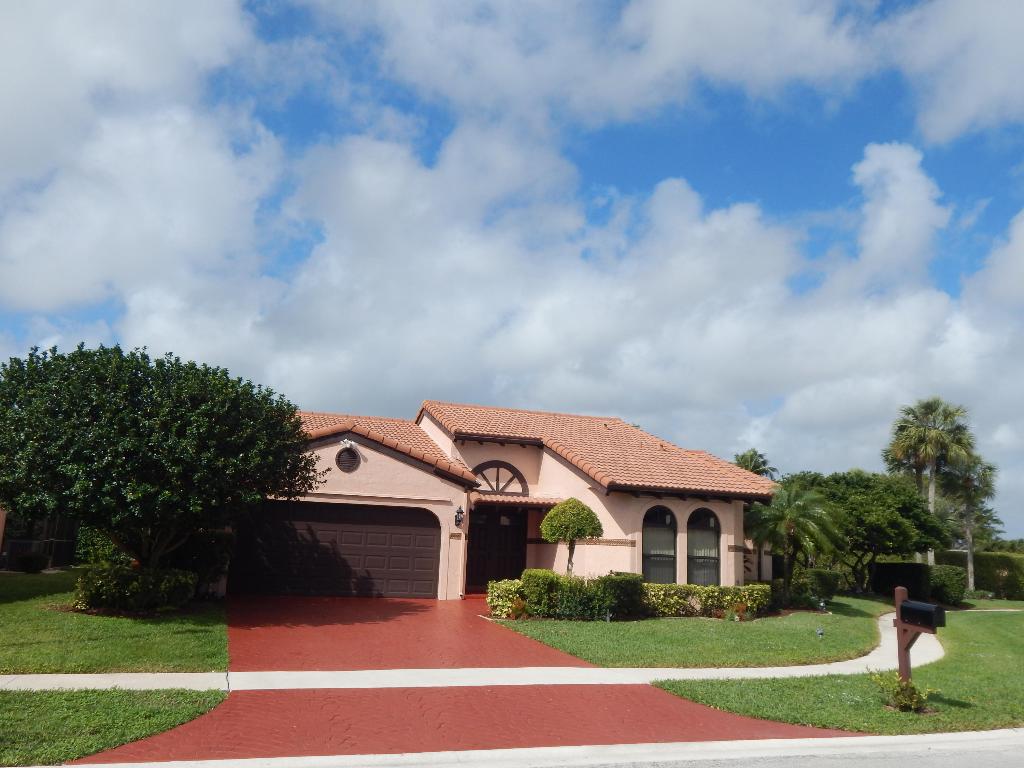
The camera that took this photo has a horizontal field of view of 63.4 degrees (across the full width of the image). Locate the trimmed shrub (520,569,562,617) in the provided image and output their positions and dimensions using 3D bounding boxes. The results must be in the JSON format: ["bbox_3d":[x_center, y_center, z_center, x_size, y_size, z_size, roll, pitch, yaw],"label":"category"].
[{"bbox_3d":[0.597,4.384,17.500,0.820,0.950,0.820,6,-11,-17],"label":"trimmed shrub"}]

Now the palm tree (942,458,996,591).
[{"bbox_3d":[23.147,7.175,42.000,2.900,7.100,2.900,6,-12,-16],"label":"palm tree"}]

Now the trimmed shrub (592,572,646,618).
[{"bbox_3d":[2.316,4.559,17.900,0.900,0.950,0.900,6,-11,-17],"label":"trimmed shrub"}]

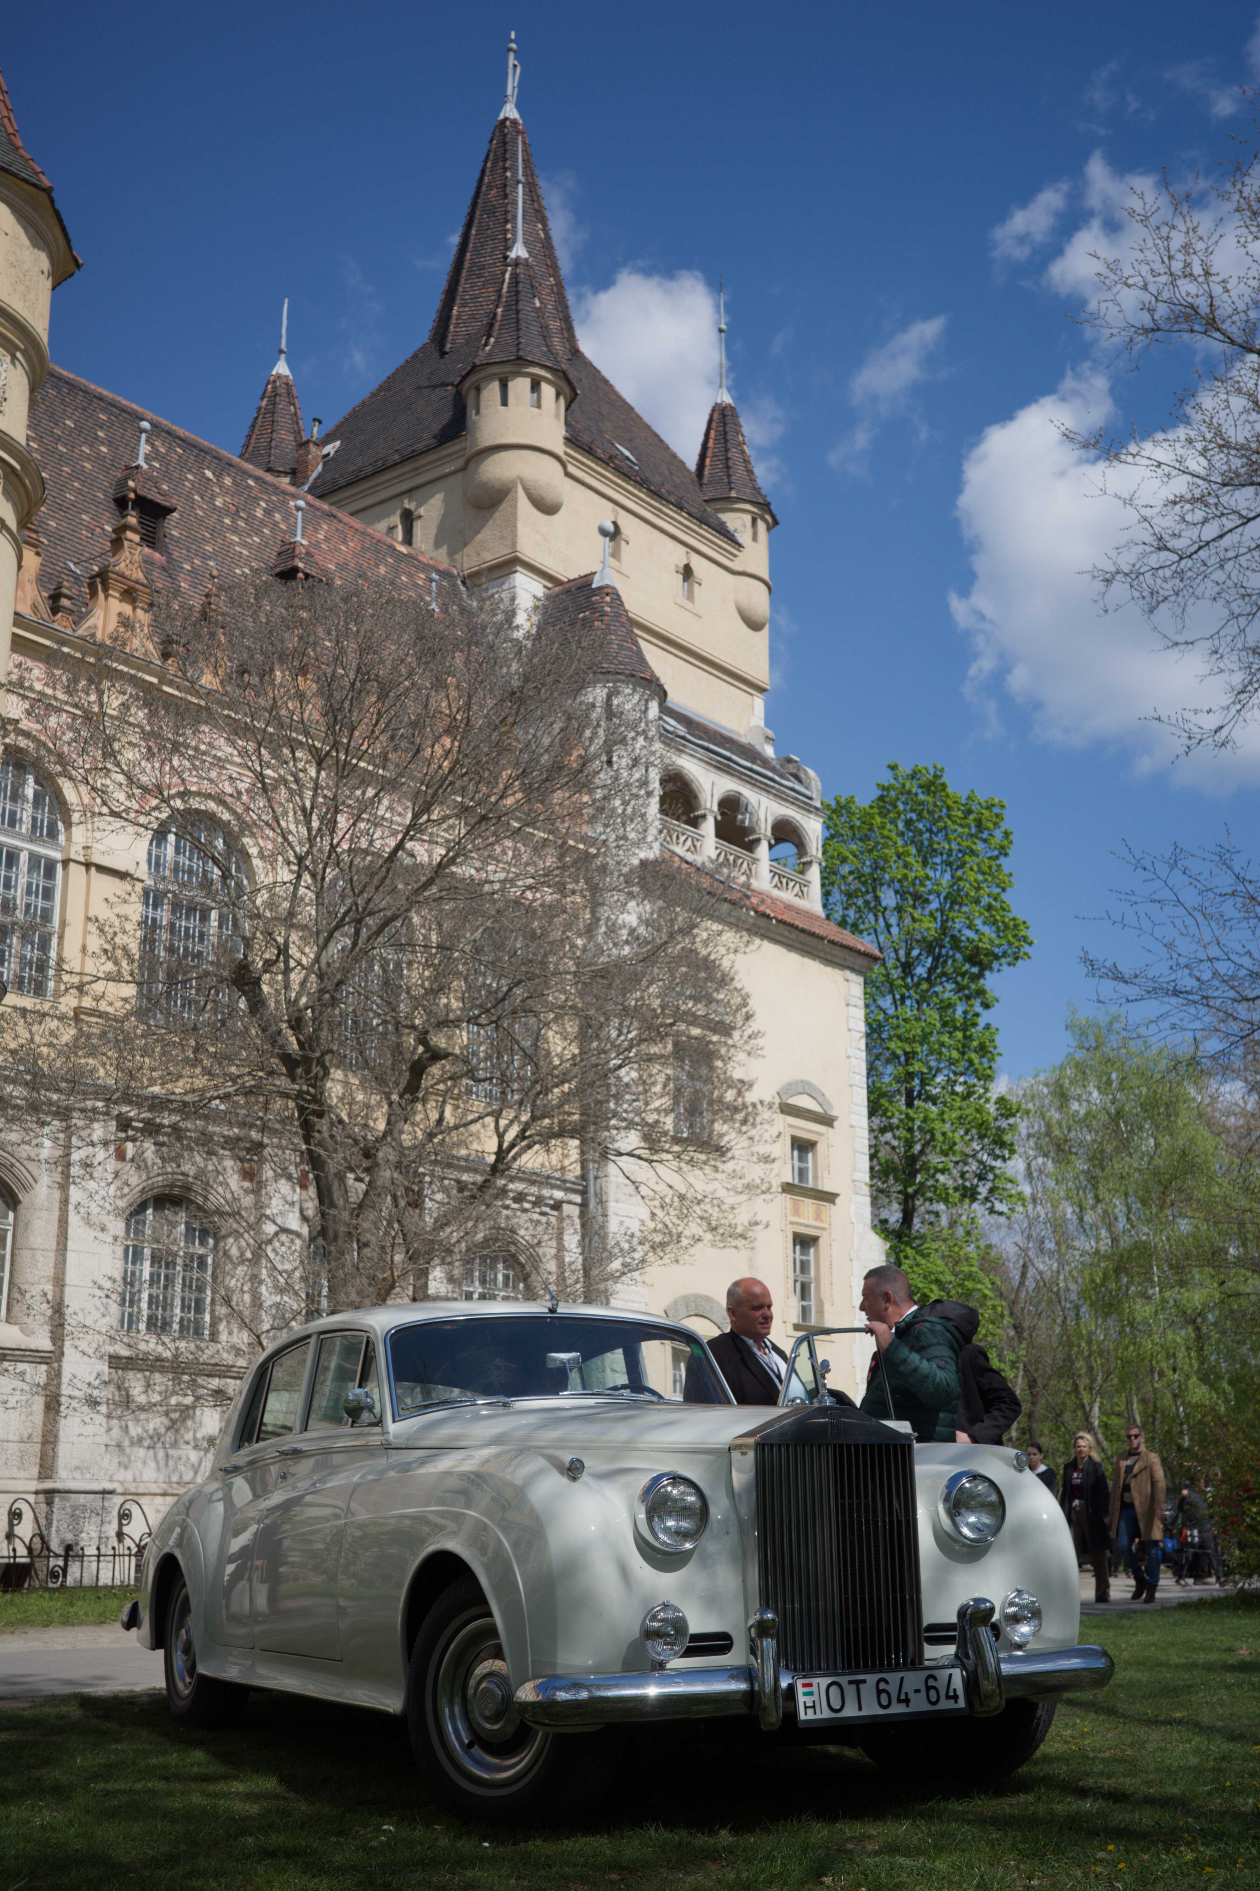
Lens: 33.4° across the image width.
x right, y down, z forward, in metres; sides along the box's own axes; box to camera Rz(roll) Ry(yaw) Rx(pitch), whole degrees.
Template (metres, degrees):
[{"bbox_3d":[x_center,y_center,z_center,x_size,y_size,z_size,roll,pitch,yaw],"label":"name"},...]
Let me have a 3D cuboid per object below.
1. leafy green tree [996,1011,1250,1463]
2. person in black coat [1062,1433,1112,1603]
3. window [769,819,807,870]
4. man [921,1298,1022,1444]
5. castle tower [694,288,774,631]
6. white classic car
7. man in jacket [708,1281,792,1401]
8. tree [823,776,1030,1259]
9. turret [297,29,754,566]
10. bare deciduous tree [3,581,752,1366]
[{"bbox_3d":[10.743,7.183,45.499,5.800,11.816,5.800,0,-16,0],"label":"leafy green tree"},{"bbox_3d":[4.732,5.935,21.807,0.530,1.720,0.420,-7,-17,23],"label":"person in black coat"},{"bbox_3d":[3.789,-2.446,51.191,0.400,1.450,1.650,-12,-20,37],"label":"window"},{"bbox_3d":[1.368,2.265,8.603,0.450,1.750,0.550,15,-22,-43],"label":"man"},{"bbox_3d":[2.854,-14.725,63.330,3.105,12.058,3.105,0,-16,0],"label":"castle tower"},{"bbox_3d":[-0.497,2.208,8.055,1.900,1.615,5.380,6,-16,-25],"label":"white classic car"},{"bbox_3d":[0.451,2.190,8.214,0.560,1.780,0.360,14,-21,-40],"label":"man in jacket"},{"bbox_3d":[8.488,5.584,60.736,7.200,23.110,7.000,0,-16,0],"label":"tree"},{"bbox_3d":[-3.673,-19.830,63.710,11.050,17.870,11.637,-12,-20,36],"label":"turret"},{"bbox_3d":[-2.986,1.314,25.589,9.000,12.500,8.600,0,-16,0],"label":"bare deciduous tree"}]

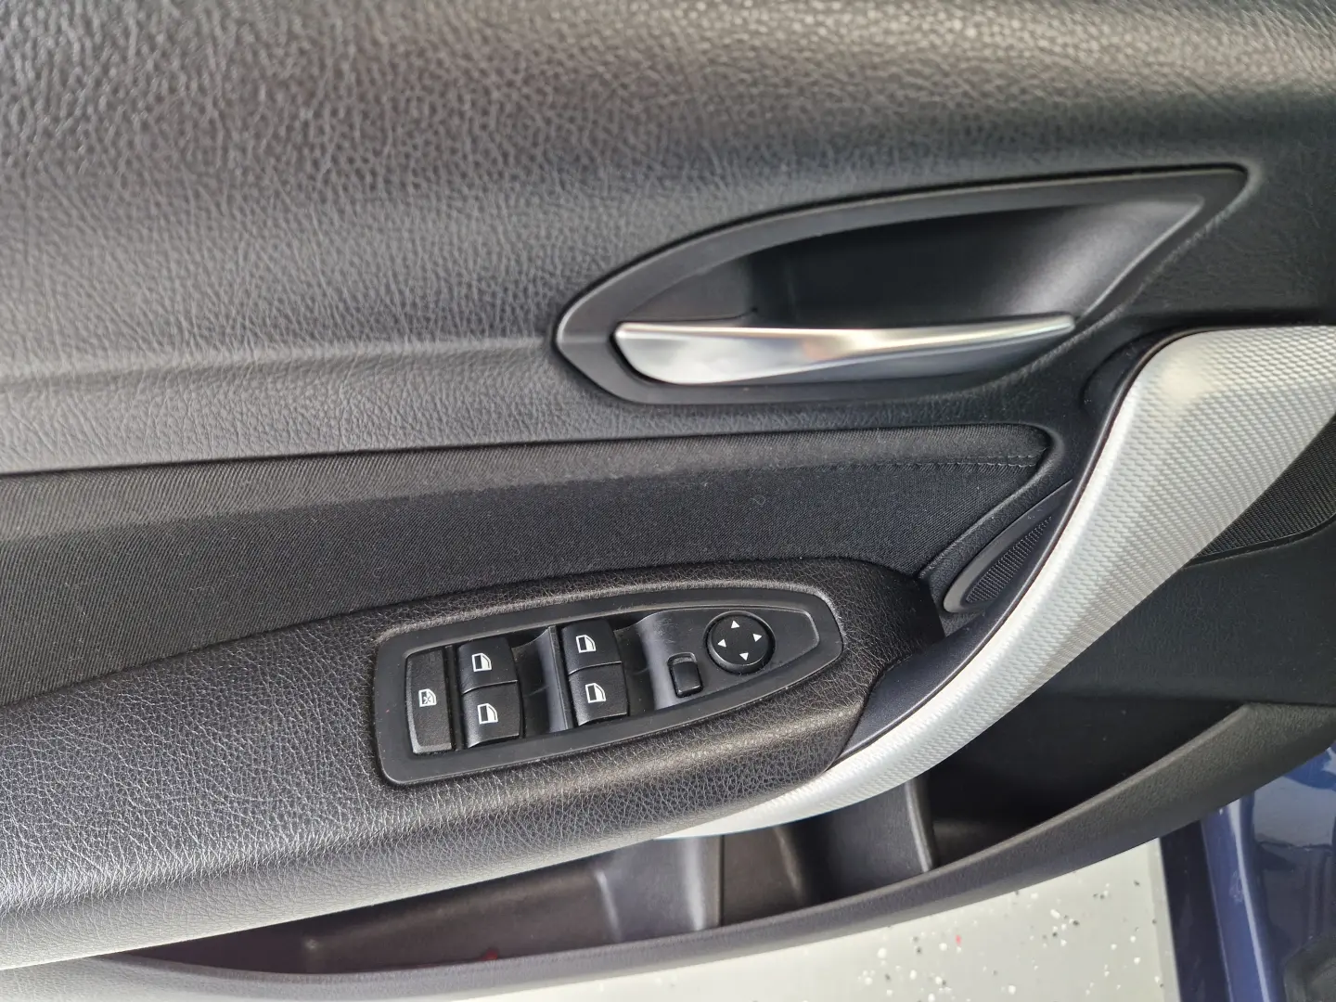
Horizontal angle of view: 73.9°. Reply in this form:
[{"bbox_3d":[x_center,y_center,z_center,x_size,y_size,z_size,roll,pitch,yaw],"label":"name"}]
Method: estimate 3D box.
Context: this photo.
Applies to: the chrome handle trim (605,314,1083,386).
[{"bbox_3d":[0.059,-0.051,0.298,0.153,0.023,0.021,-3,42,-1],"label":"chrome handle trim"}]

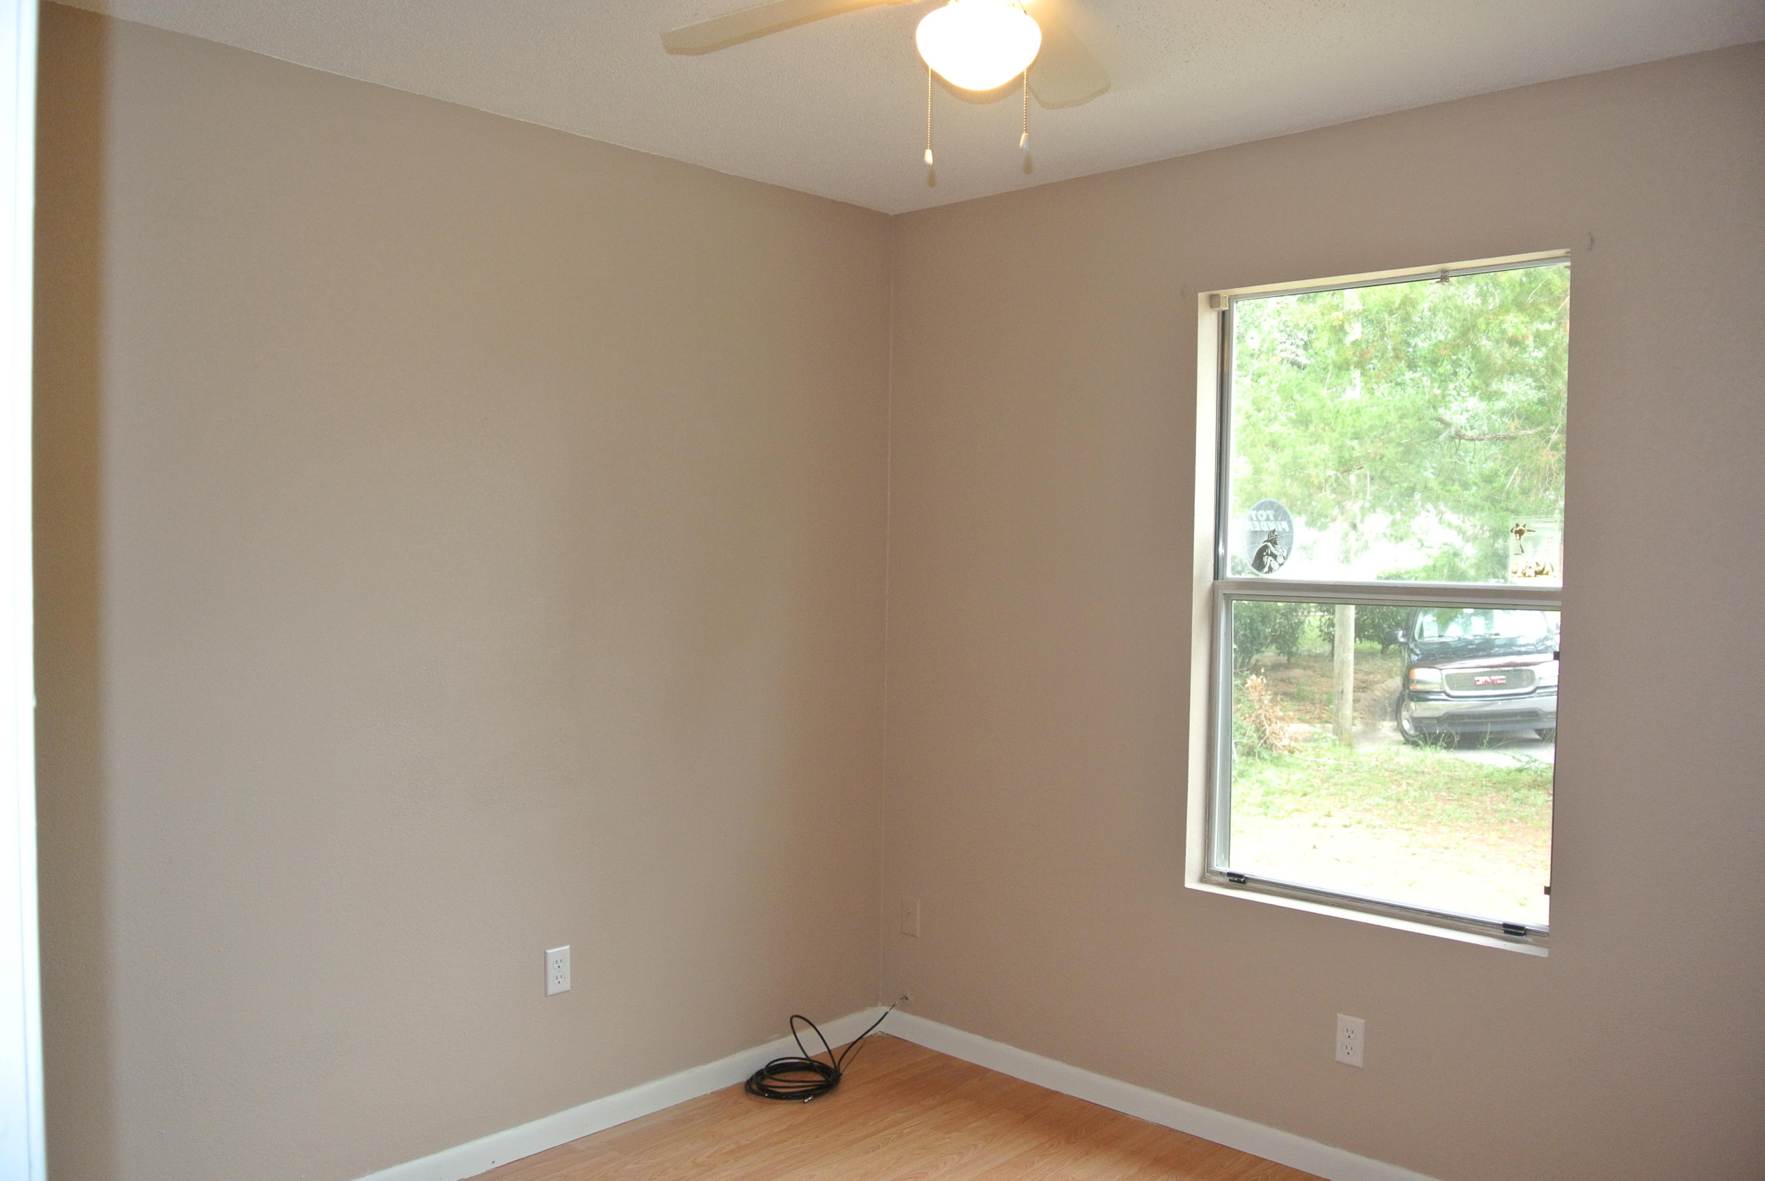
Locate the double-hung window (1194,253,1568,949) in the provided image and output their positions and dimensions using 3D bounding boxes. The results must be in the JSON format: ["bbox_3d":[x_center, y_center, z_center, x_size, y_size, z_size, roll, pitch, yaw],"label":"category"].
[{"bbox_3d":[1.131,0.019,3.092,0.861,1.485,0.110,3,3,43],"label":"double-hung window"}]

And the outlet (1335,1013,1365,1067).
[{"bbox_3d":[1.089,1.048,3.083,0.069,0.115,0.010,3,3,43],"label":"outlet"}]

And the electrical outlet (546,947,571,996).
[{"bbox_3d":[-0.795,0.934,3.248,0.010,0.115,0.069,3,3,43],"label":"electrical outlet"}]

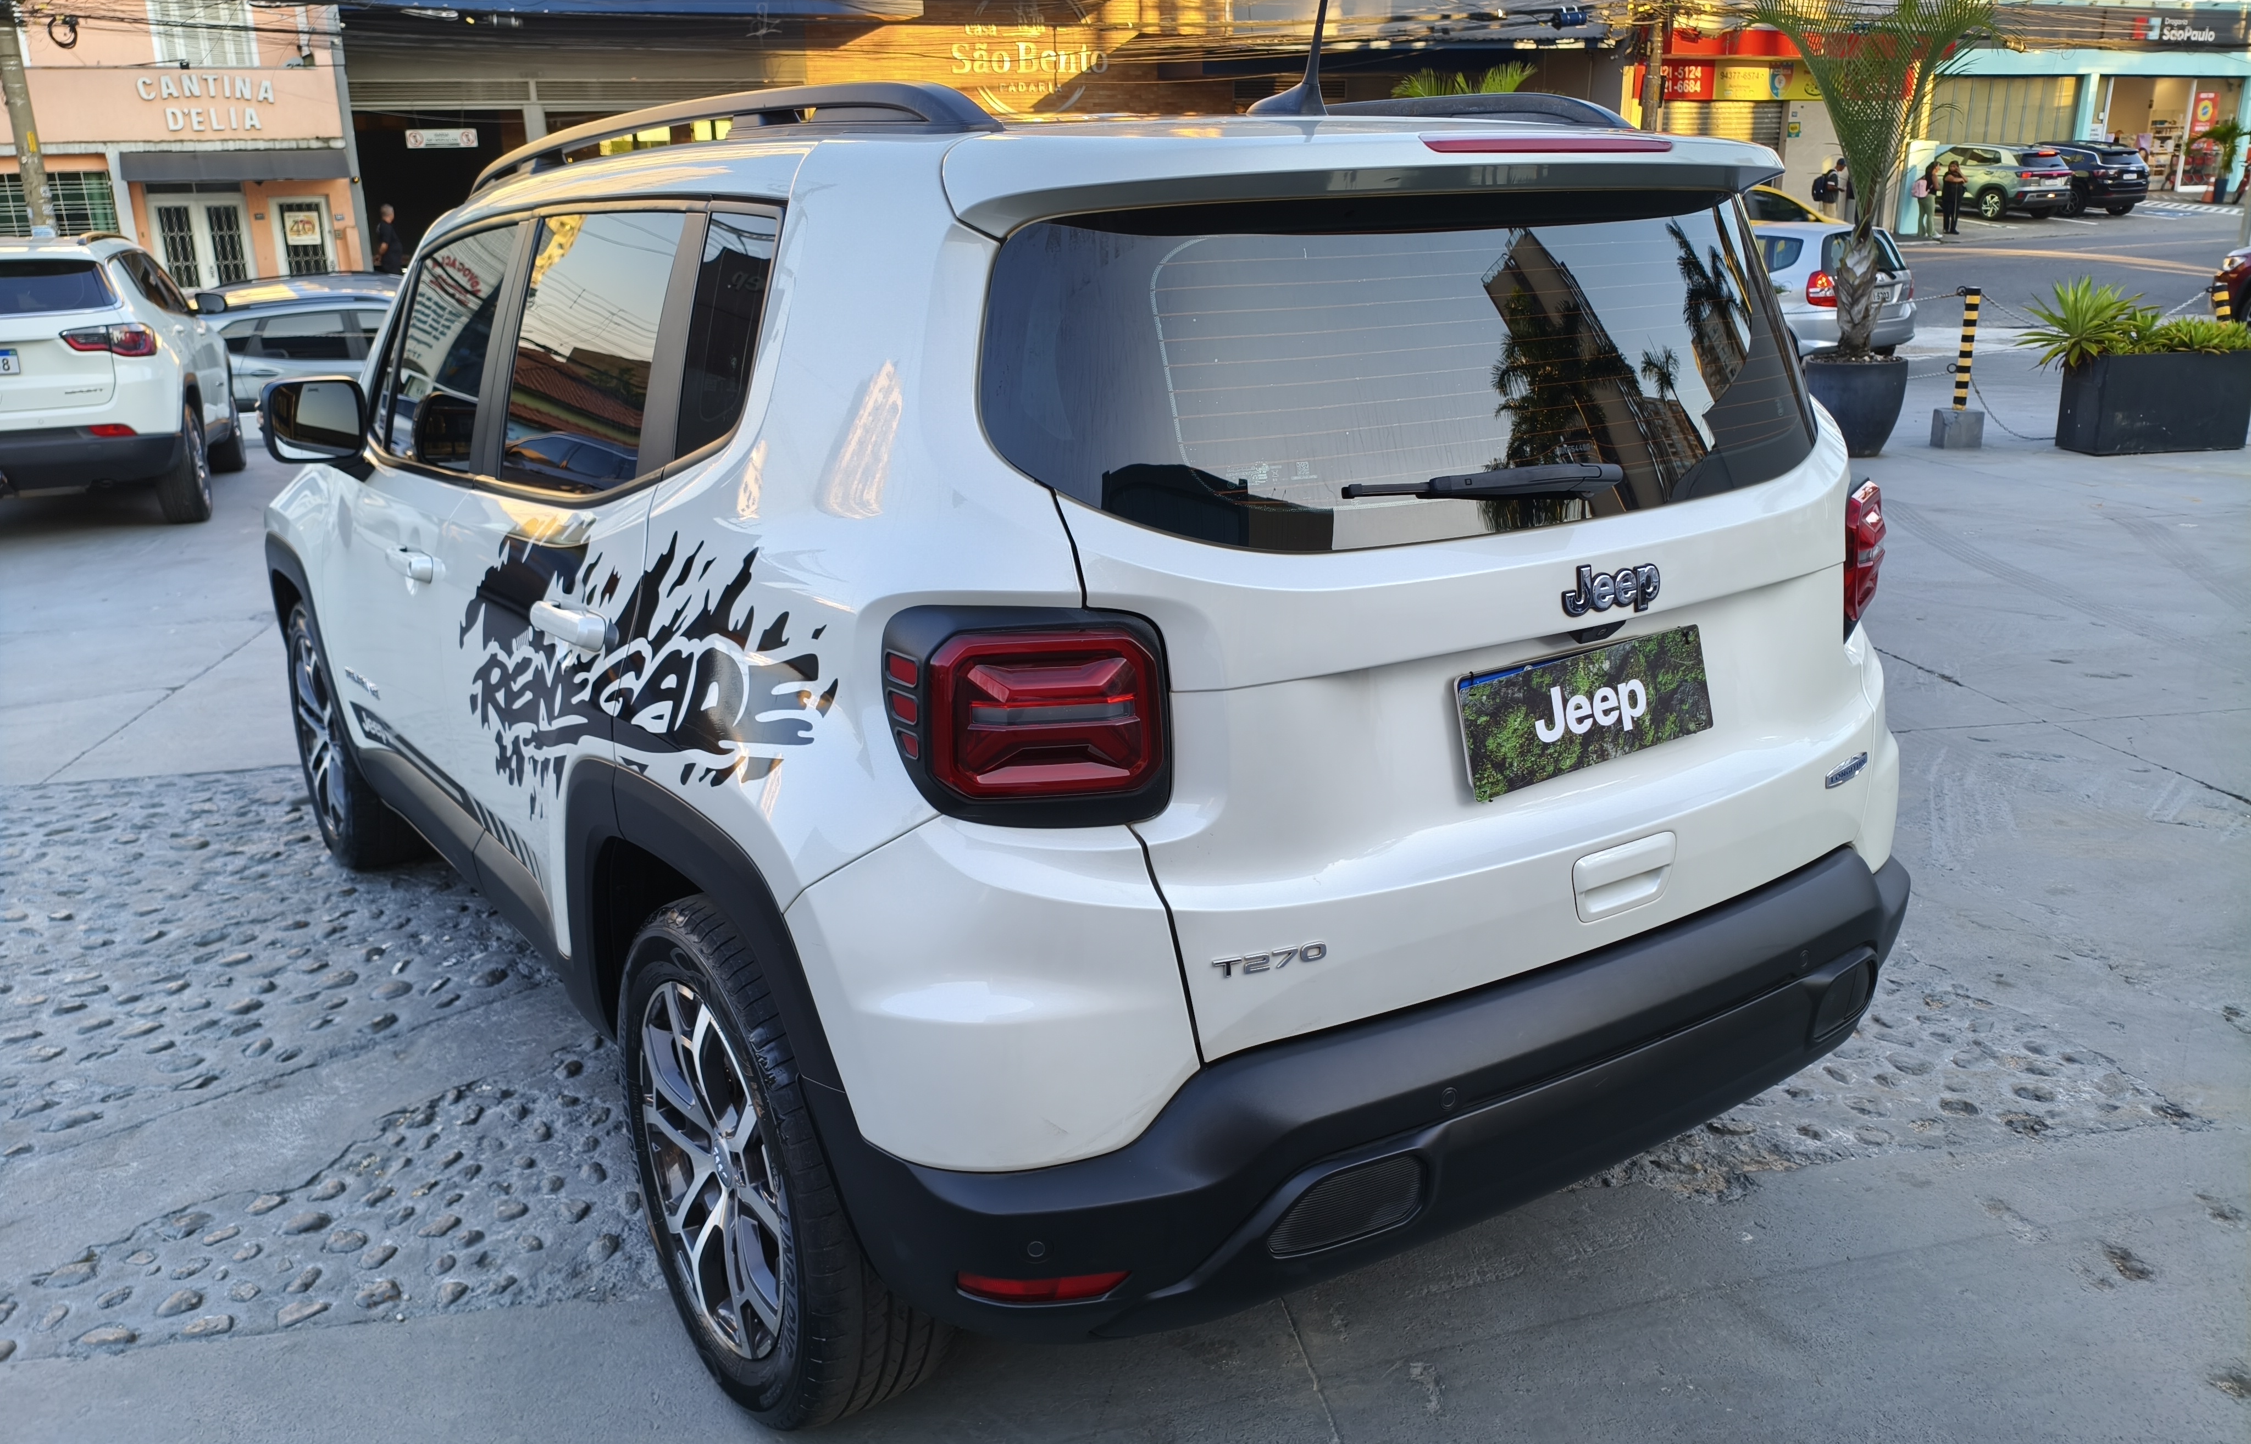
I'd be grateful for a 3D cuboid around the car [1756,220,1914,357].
[{"bbox_3d":[7.939,-5.519,21.251,1.675,1.525,3.830,-8,19,-21],"label":"car"}]

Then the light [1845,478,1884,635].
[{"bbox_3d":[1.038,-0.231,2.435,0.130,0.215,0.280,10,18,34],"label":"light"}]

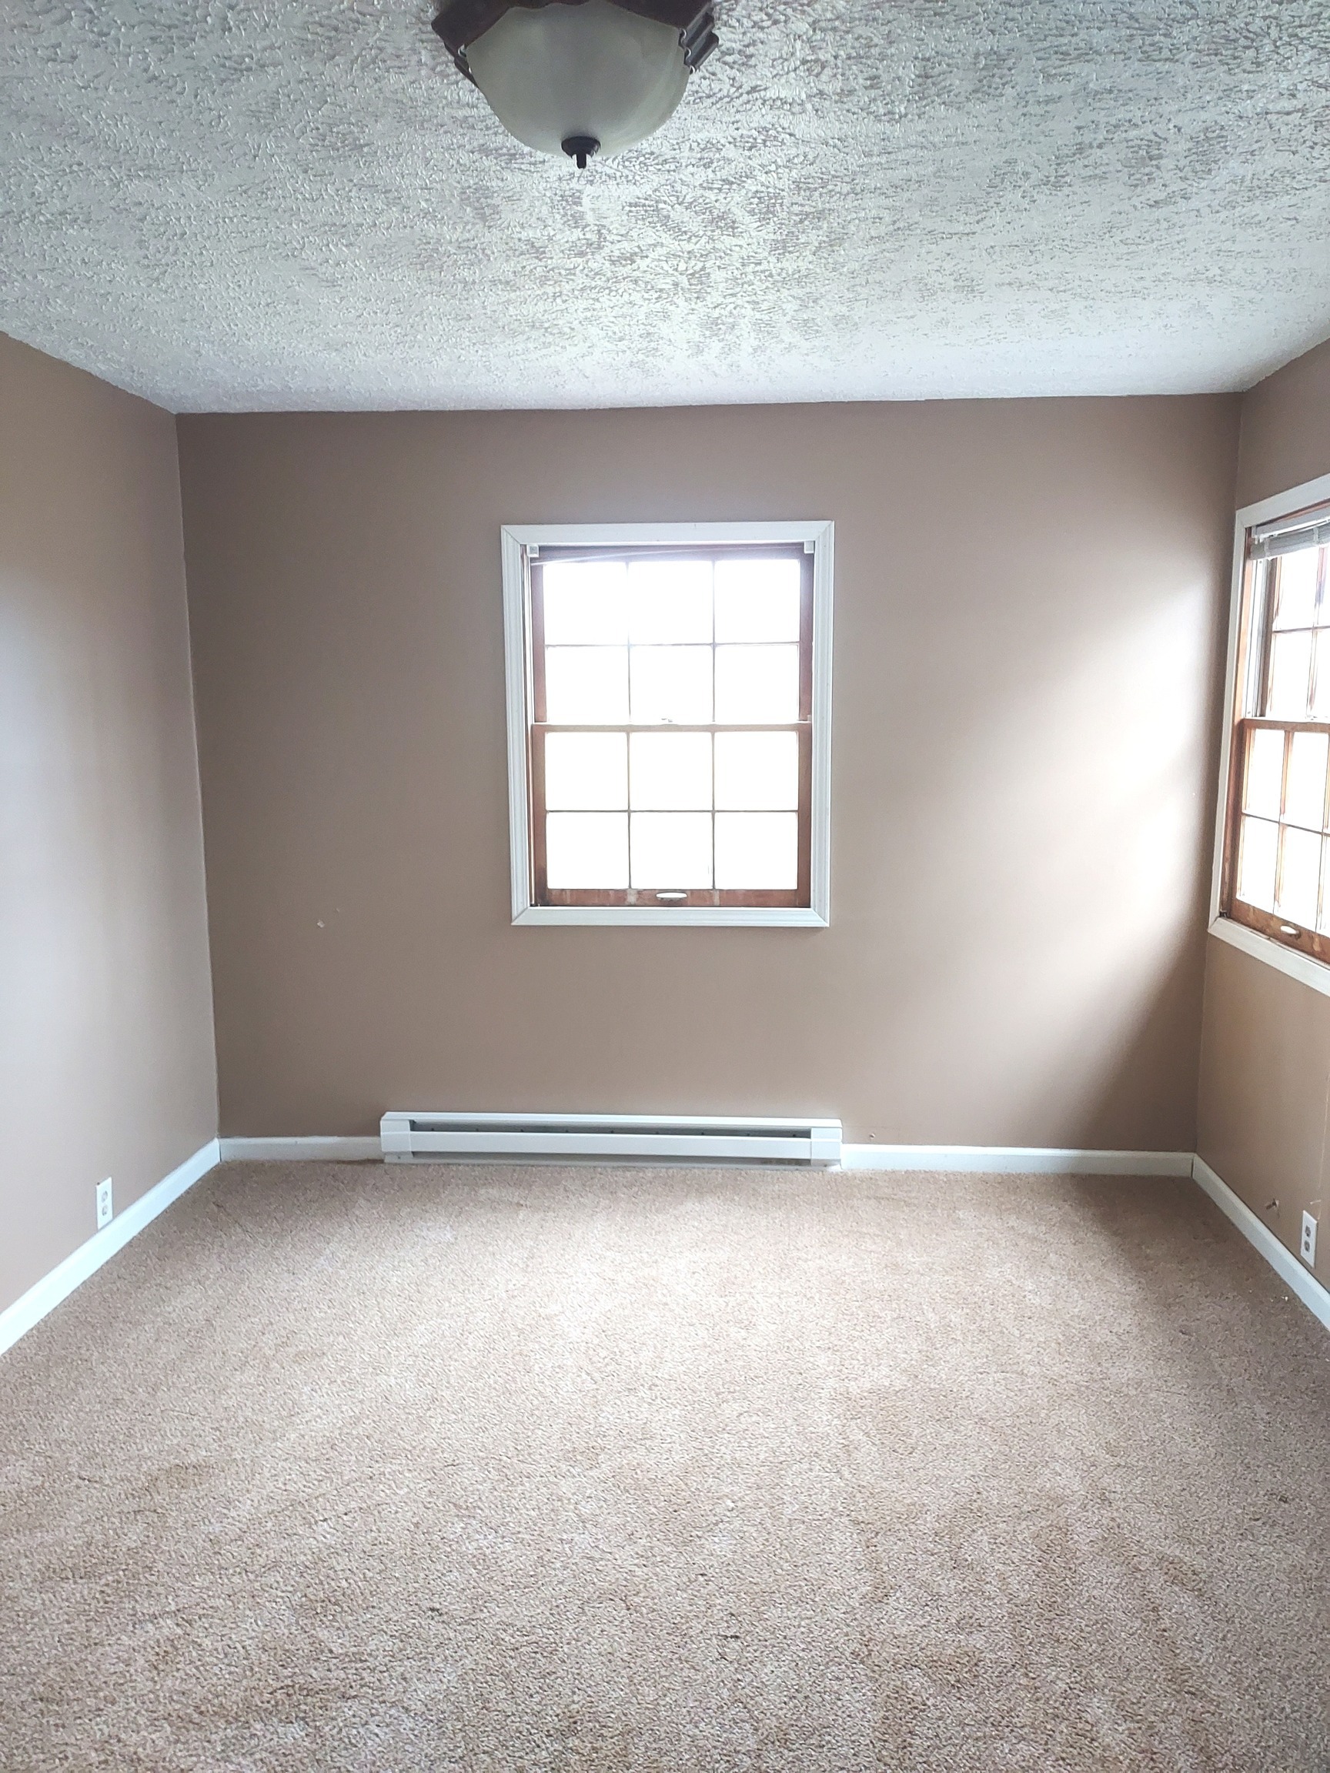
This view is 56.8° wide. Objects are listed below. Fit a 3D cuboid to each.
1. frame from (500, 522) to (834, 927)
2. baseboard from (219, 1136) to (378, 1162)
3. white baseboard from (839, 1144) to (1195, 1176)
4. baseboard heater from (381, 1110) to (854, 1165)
[{"bbox_3d":[0.008,-0.465,3.652,0.969,1.192,0.035,0,9,4],"label":"frame"},{"bbox_3d":[-1.158,0.844,3.945,0.548,0.090,0.016,0,9,4],"label":"baseboard"},{"bbox_3d":[1.080,0.855,3.795,1.077,0.091,0.016,0,9,4],"label":"white baseboard"},{"bbox_3d":[-0.173,0.811,3.847,1.431,0.167,0.067,0,9,4],"label":"baseboard heater"}]

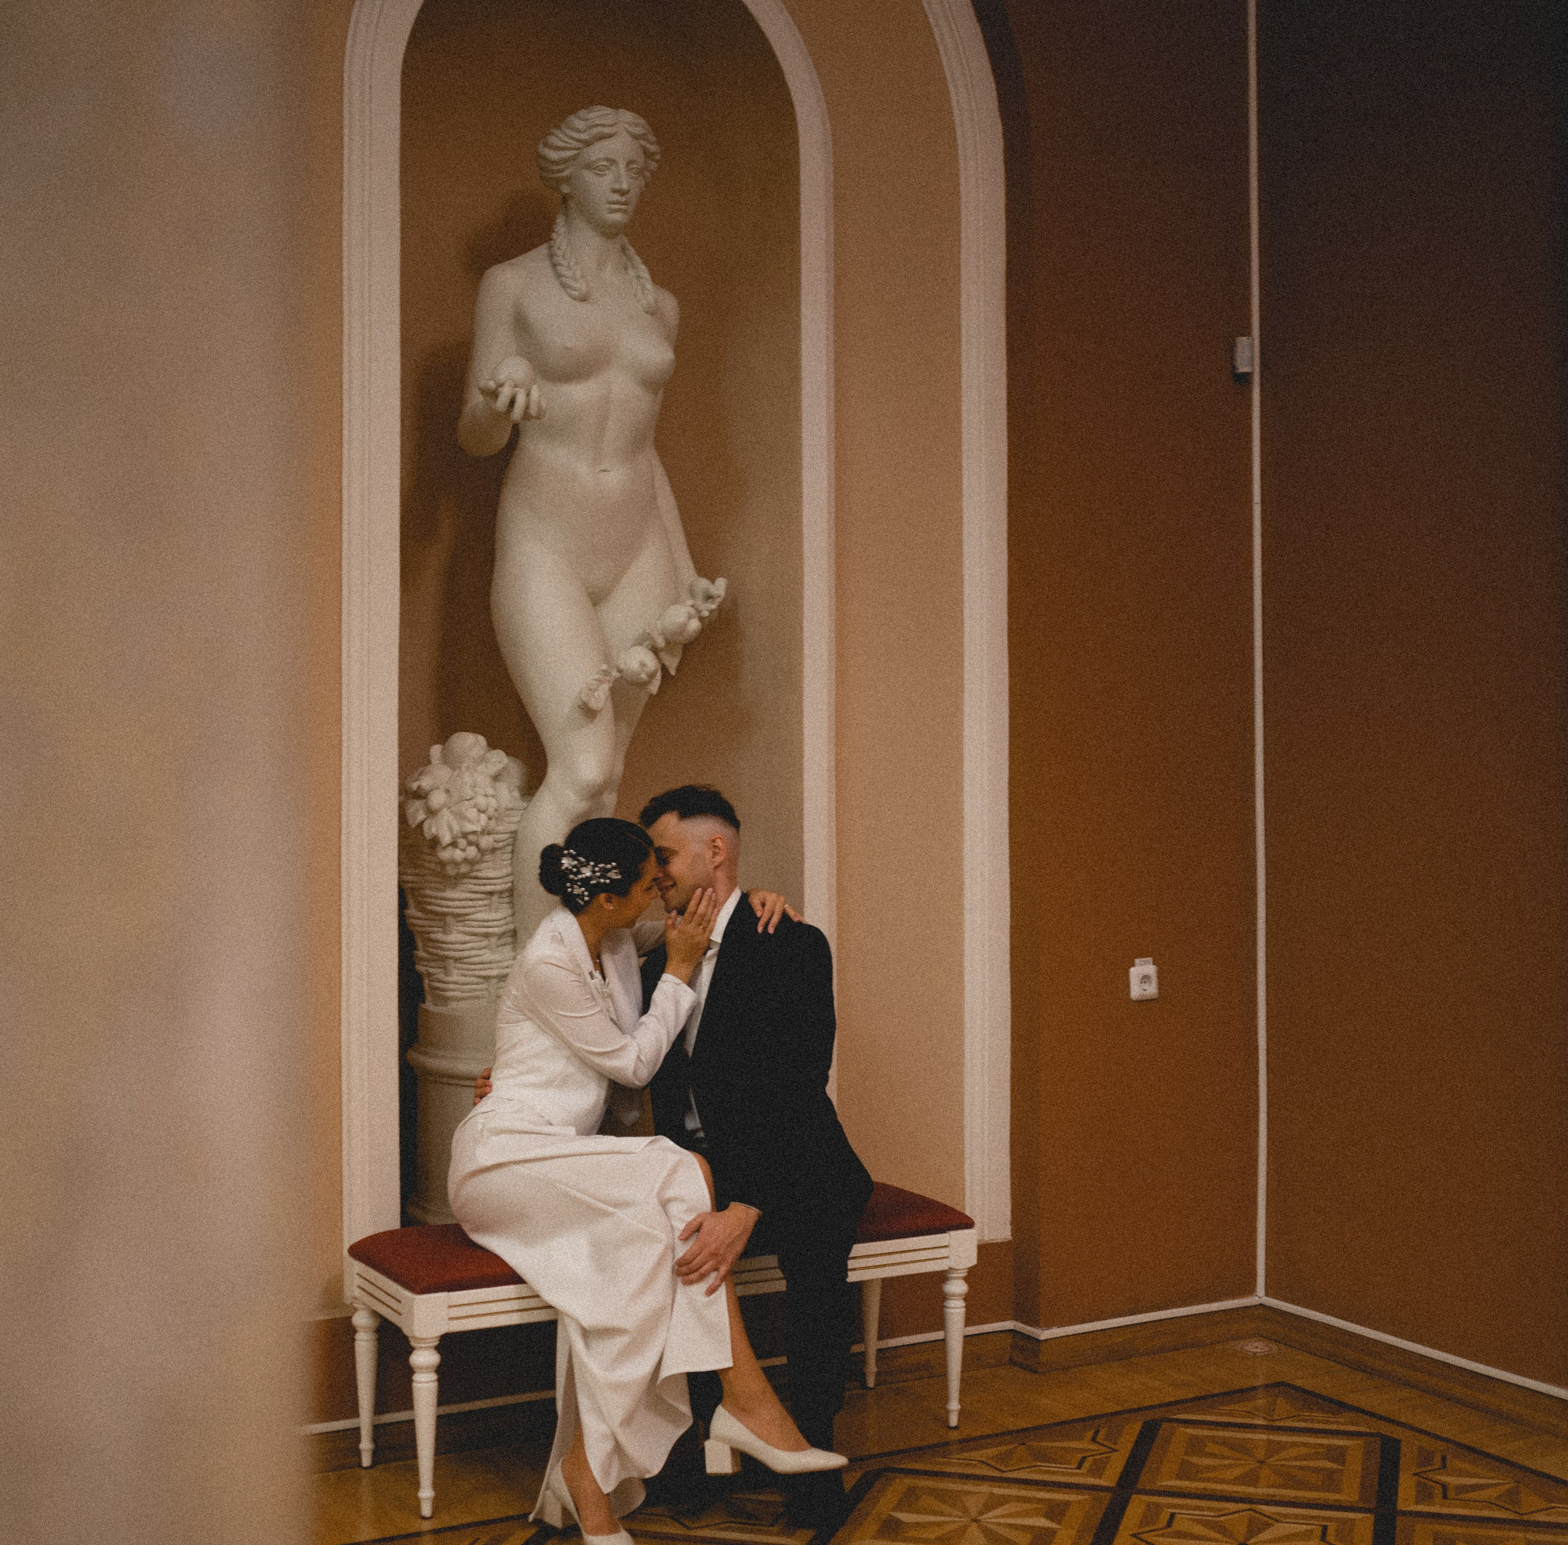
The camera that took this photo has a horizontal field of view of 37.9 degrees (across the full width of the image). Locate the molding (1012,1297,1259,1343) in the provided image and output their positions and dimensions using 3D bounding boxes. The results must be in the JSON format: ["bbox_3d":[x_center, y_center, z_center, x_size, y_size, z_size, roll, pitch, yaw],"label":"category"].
[{"bbox_3d":[0.840,1.270,5.377,0.670,0.025,0.120,0,0,-31],"label":"molding"}]

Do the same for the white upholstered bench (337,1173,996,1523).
[{"bbox_3d":[-0.233,1.135,4.626,1.221,0.457,0.412,0,0,-29],"label":"white upholstered bench"}]

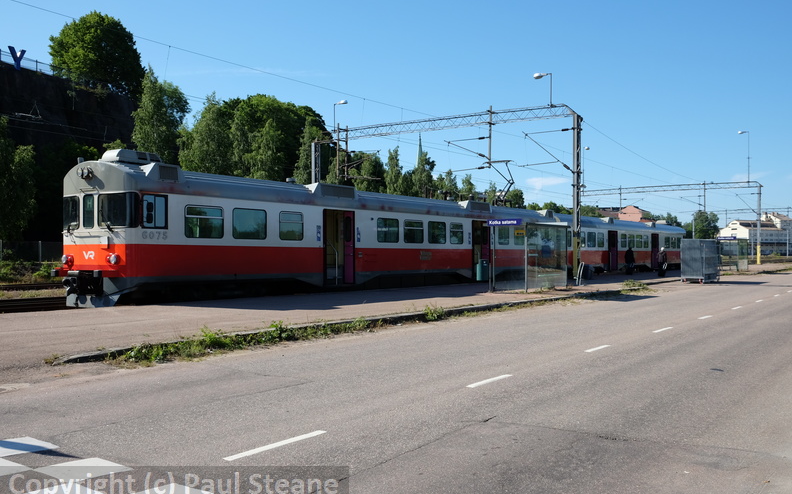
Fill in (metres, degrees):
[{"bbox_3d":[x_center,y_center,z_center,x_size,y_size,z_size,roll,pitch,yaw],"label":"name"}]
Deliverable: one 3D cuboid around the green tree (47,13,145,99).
[{"bbox_3d":[-34.039,-21.821,80.000,10.800,10.000,10.300,0,0,0],"label":"green tree"}]

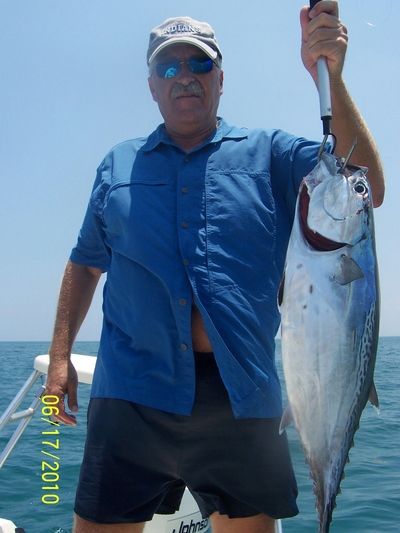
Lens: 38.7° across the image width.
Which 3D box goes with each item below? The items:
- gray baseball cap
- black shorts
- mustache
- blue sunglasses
[{"bbox_3d":[-0.038,-0.543,1.393,0.180,0.140,0.265,6,4,2],"label":"gray baseball cap"},{"bbox_3d":[-0.030,0.349,1.296,0.510,0.400,0.310,-1,-7,6],"label":"black shorts"},{"bbox_3d":[-0.029,-0.406,1.310,0.078,0.034,0.030,6,4,2],"label":"mustache"},{"bbox_3d":[-0.032,-0.459,1.372,0.142,0.045,0.130,6,4,2],"label":"blue sunglasses"}]

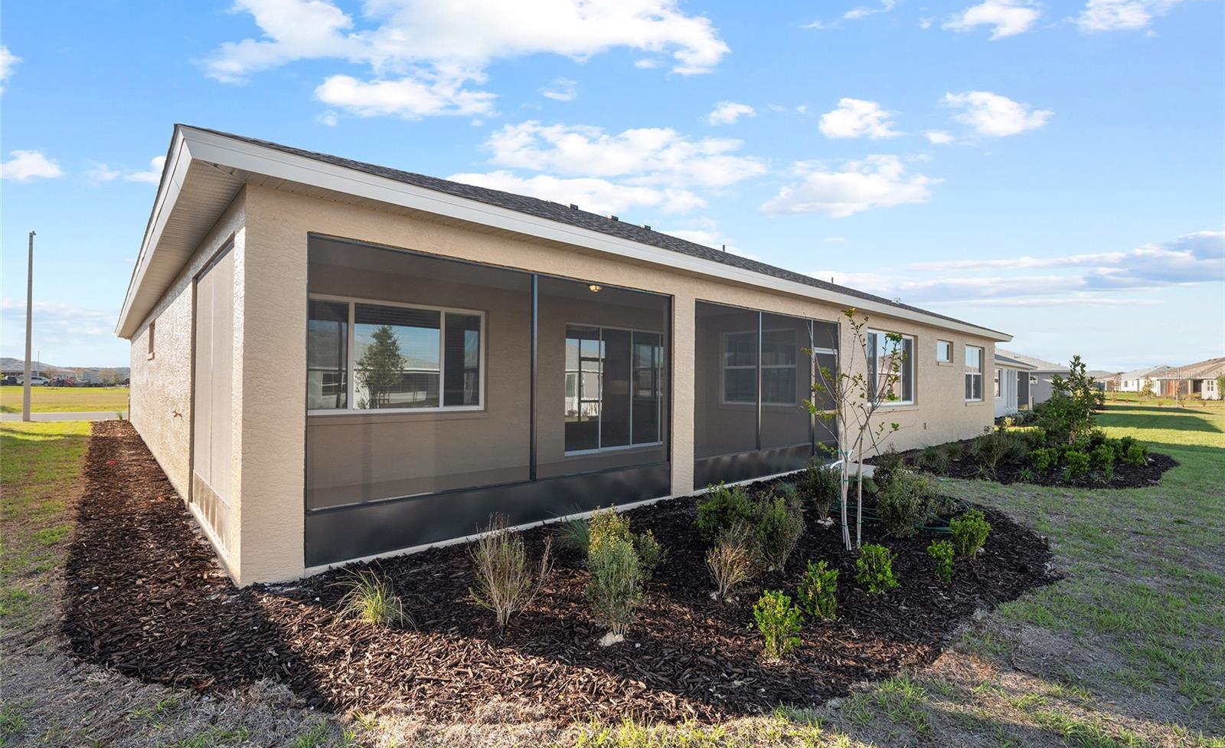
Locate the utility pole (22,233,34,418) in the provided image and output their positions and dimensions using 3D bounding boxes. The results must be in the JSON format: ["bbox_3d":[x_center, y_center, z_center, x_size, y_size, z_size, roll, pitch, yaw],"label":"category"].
[{"bbox_3d":[-24.934,-2.035,23.264,0.220,8.108,0.220,1,-1,-43],"label":"utility pole"}]

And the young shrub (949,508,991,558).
[{"bbox_3d":[3.360,1.477,5.103,0.340,0.460,0.330,0,-1,33],"label":"young shrub"}]

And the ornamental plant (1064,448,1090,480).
[{"bbox_3d":[7.700,1.461,9.013,0.326,0.450,0.330,-1,-1,40],"label":"ornamental plant"}]

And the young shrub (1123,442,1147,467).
[{"bbox_3d":[9.691,1.481,10.097,0.346,0.442,0.340,-1,-2,44],"label":"young shrub"}]

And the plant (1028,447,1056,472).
[{"bbox_3d":[7.961,1.570,10.096,0.430,0.460,0.417,0,-1,38],"label":"plant"}]

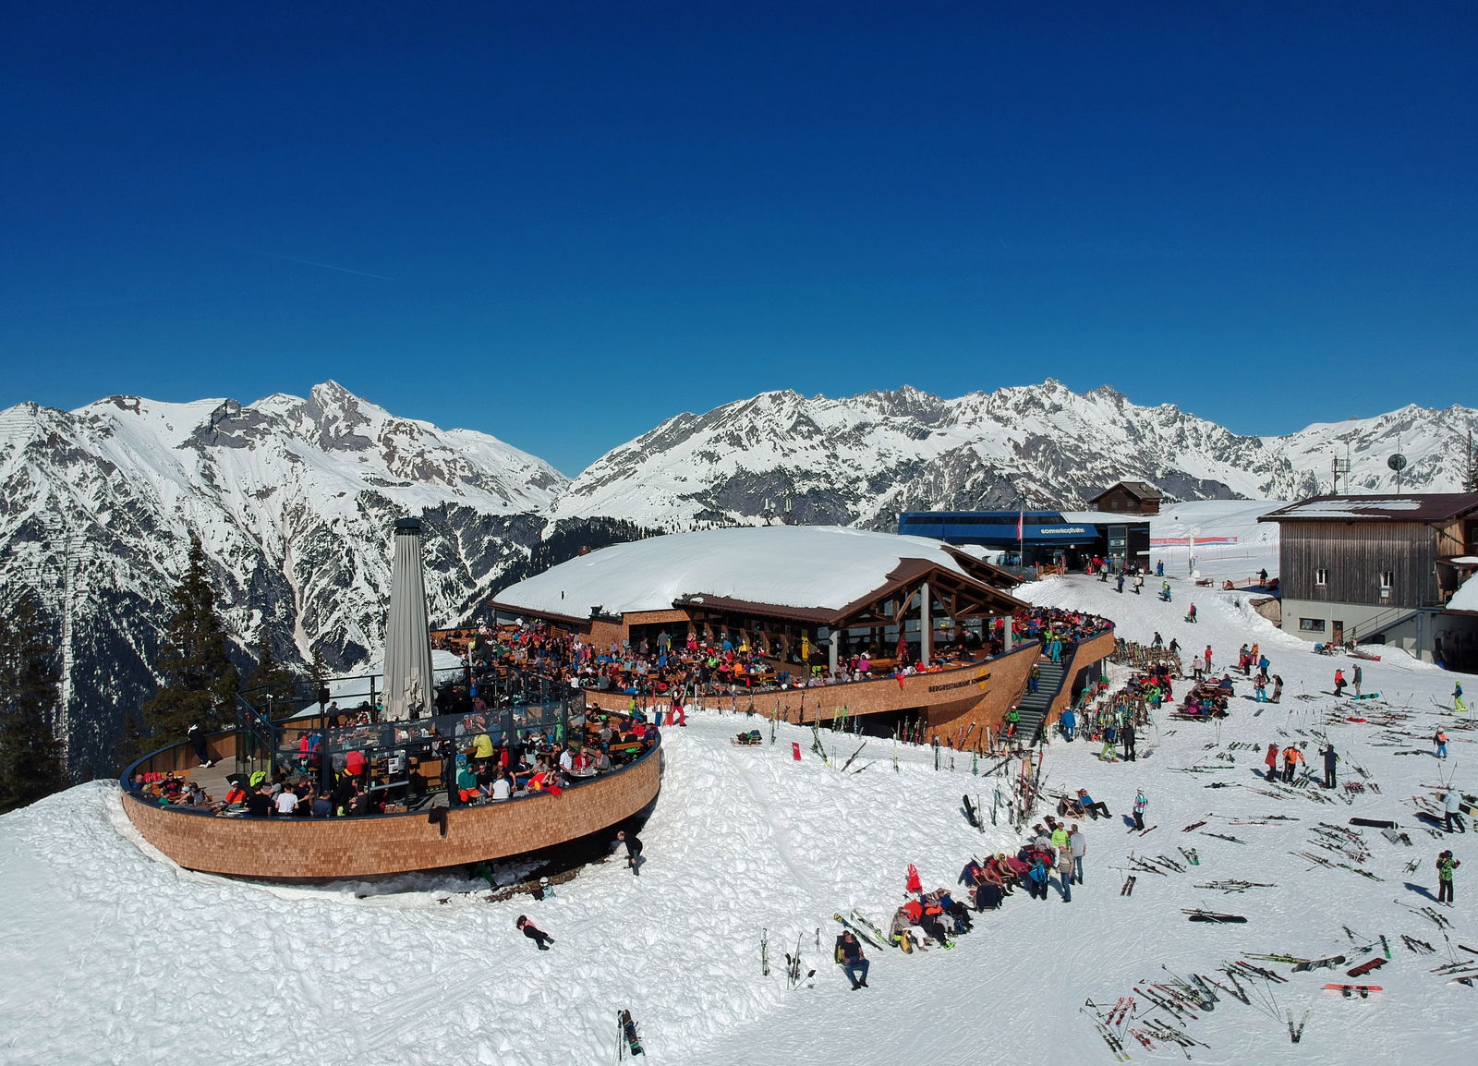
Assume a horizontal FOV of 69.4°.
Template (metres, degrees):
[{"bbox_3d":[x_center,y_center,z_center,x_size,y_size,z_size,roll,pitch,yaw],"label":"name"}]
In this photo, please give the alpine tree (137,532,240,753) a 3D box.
[{"bbox_3d":[-25.719,5.706,50.000,4.600,11.300,4.600,-1,1,-27],"label":"alpine tree"}]

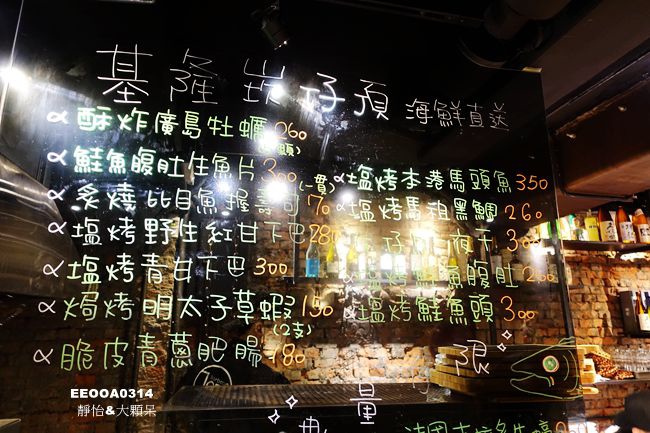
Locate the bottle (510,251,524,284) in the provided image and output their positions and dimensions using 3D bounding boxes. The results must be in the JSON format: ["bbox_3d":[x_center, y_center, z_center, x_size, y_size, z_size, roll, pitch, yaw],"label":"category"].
[{"bbox_3d":[1.400,0.371,3.150,0.081,0.222,0.081,1,-14,-6],"label":"bottle"}]

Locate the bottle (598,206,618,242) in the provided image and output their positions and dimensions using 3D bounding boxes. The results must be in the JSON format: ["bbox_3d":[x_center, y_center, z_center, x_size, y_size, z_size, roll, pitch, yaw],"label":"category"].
[{"bbox_3d":[2.094,0.054,3.200,0.092,0.305,0.092,1,-14,-6],"label":"bottle"}]

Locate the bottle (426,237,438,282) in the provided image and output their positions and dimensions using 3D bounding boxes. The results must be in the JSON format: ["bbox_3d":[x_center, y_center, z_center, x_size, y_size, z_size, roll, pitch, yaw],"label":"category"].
[{"bbox_3d":[0.765,0.301,3.070,0.079,0.325,0.079,1,-14,-6],"label":"bottle"}]

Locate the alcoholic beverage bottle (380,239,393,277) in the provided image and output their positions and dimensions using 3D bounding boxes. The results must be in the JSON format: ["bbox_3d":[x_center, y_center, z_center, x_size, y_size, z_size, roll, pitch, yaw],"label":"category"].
[{"bbox_3d":[0.433,0.306,3.050,0.082,0.300,0.082,1,-14,-6],"label":"alcoholic beverage bottle"}]

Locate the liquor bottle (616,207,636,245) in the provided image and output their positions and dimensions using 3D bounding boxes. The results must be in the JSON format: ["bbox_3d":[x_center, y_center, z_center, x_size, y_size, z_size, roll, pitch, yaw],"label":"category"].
[{"bbox_3d":[2.227,0.060,3.200,0.092,0.310,0.092,1,-14,-6],"label":"liquor bottle"}]

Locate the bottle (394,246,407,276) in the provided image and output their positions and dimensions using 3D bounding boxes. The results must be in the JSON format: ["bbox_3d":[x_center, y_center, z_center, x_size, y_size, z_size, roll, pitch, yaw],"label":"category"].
[{"bbox_3d":[0.534,0.333,3.050,0.081,0.250,0.081,1,-14,-6],"label":"bottle"}]

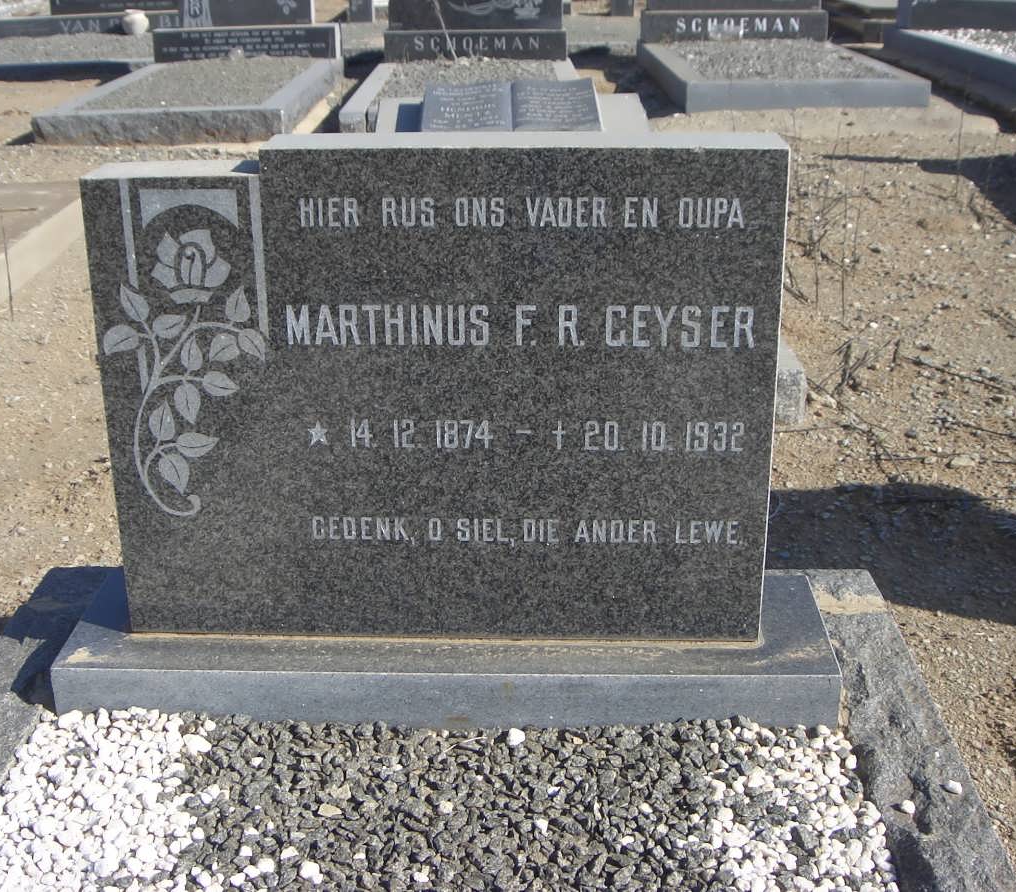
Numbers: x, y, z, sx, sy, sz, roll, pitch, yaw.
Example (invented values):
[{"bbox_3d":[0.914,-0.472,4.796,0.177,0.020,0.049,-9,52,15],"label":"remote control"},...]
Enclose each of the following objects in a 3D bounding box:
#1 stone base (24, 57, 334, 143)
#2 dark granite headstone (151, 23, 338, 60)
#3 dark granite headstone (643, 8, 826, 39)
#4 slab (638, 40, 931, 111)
[{"bbox_3d":[-1.439,-1.732,6.629,1.000,0.120,2.200,0,22,0],"label":"stone base"},{"bbox_3d":[-1.452,-2.260,7.559,1.000,0.190,0.240,-1,22,-3],"label":"dark granite headstone"},{"bbox_3d":[1.396,-2.618,8.370,1.150,0.190,0.250,-1,22,-1],"label":"dark granite headstone"},{"bbox_3d":[1.429,-2.082,7.487,1.170,0.140,2.150,-1,22,-1],"label":"slab"}]

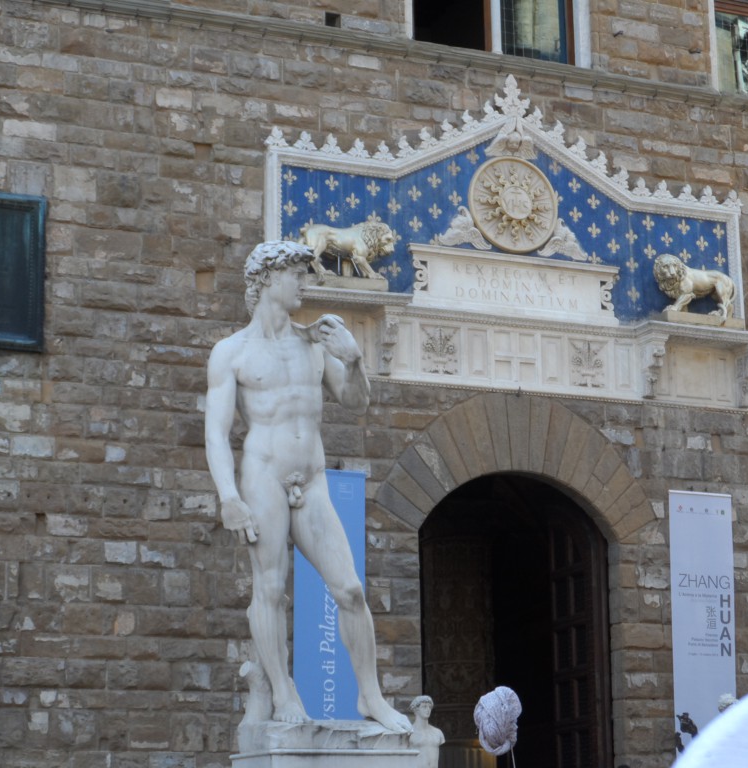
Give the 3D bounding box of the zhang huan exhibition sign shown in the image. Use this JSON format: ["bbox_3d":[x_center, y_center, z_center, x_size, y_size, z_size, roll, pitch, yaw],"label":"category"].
[{"bbox_3d":[4.473,3.242,28.983,1.010,3.600,0.050,5,-14,-25],"label":"zhang huan exhibition sign"}]

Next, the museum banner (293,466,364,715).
[{"bbox_3d":[-0.520,2.870,26.613,0.983,3.600,0.050,5,-14,-25],"label":"museum banner"}]

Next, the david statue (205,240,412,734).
[{"bbox_3d":[-0.762,1.058,21.810,2.012,5.170,1.250,5,-14,-25],"label":"david statue"}]

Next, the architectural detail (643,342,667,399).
[{"bbox_3d":[3.775,-0.181,29.064,0.180,0.702,0.400,5,-14,-25],"label":"architectural detail"}]

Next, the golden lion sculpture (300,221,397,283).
[{"bbox_3d":[-0.307,-1.707,27.425,1.246,0.811,0.400,5,-14,-25],"label":"golden lion sculpture"}]

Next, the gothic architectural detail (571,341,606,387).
[{"bbox_3d":[2.866,-0.274,28.843,0.562,0.577,0.080,5,-14,-25],"label":"gothic architectural detail"}]

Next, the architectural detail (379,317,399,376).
[{"bbox_3d":[0.183,-0.474,27.366,0.180,0.702,0.400,5,-14,-25],"label":"architectural detail"}]

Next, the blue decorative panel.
[{"bbox_3d":[1.858,-2.610,28.965,7.244,3.191,0.280,5,-14,-25],"label":"blue decorative panel"}]

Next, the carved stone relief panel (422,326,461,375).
[{"bbox_3d":[0.860,-0.433,27.894,0.583,0.585,0.080,5,-14,-25],"label":"carved stone relief panel"}]

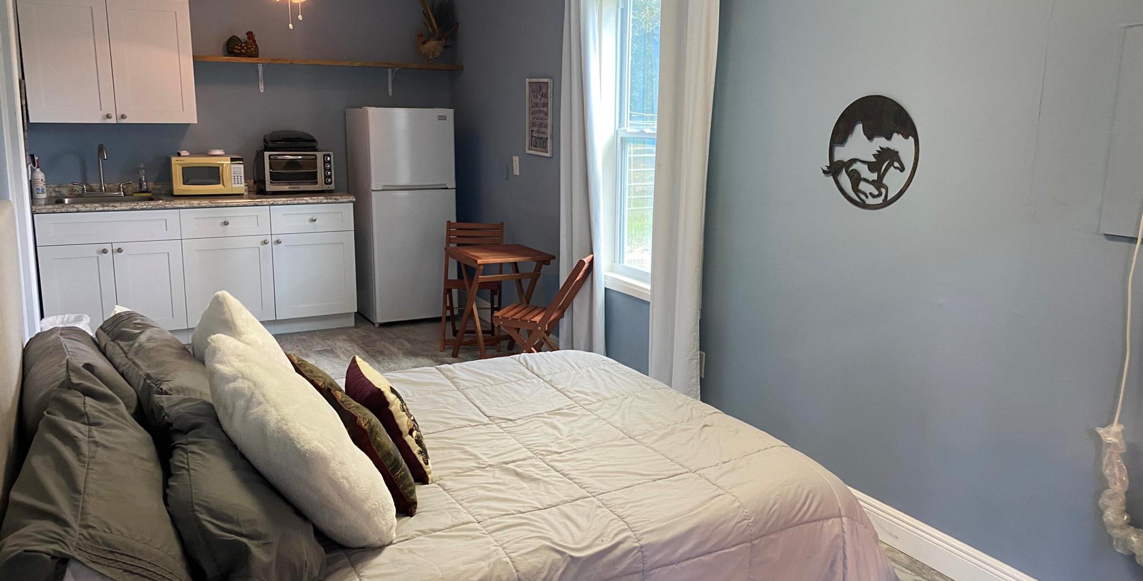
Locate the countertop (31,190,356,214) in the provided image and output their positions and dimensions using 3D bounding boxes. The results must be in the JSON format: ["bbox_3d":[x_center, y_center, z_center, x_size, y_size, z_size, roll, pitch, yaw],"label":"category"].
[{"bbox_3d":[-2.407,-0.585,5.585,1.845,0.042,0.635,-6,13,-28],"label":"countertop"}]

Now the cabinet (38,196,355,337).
[{"bbox_3d":[-2.438,-0.155,5.740,1.840,0.894,0.620,-5,13,-26],"label":"cabinet"}]

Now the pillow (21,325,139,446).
[{"bbox_3d":[-1.232,0.304,2.173,0.200,0.390,0.670,-20,20,-25],"label":"pillow"}]

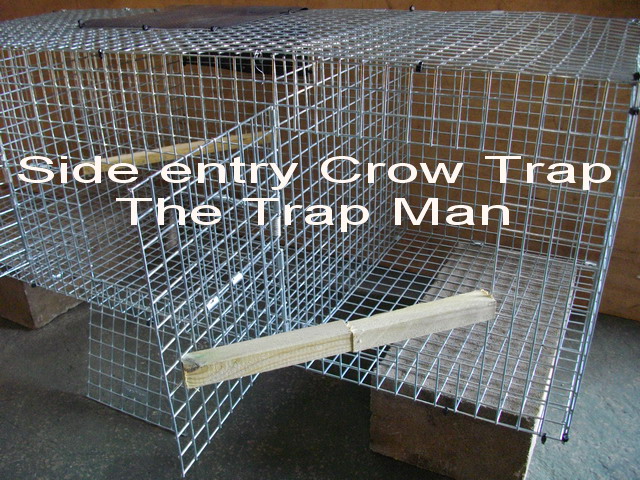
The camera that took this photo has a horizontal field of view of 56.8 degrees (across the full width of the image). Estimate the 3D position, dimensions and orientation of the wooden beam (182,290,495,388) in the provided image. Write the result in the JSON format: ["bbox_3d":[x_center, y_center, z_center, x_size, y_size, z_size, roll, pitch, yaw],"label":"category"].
[{"bbox_3d":[0.028,0.099,0.605,0.329,0.024,0.025,-10,26,-14],"label":"wooden beam"}]

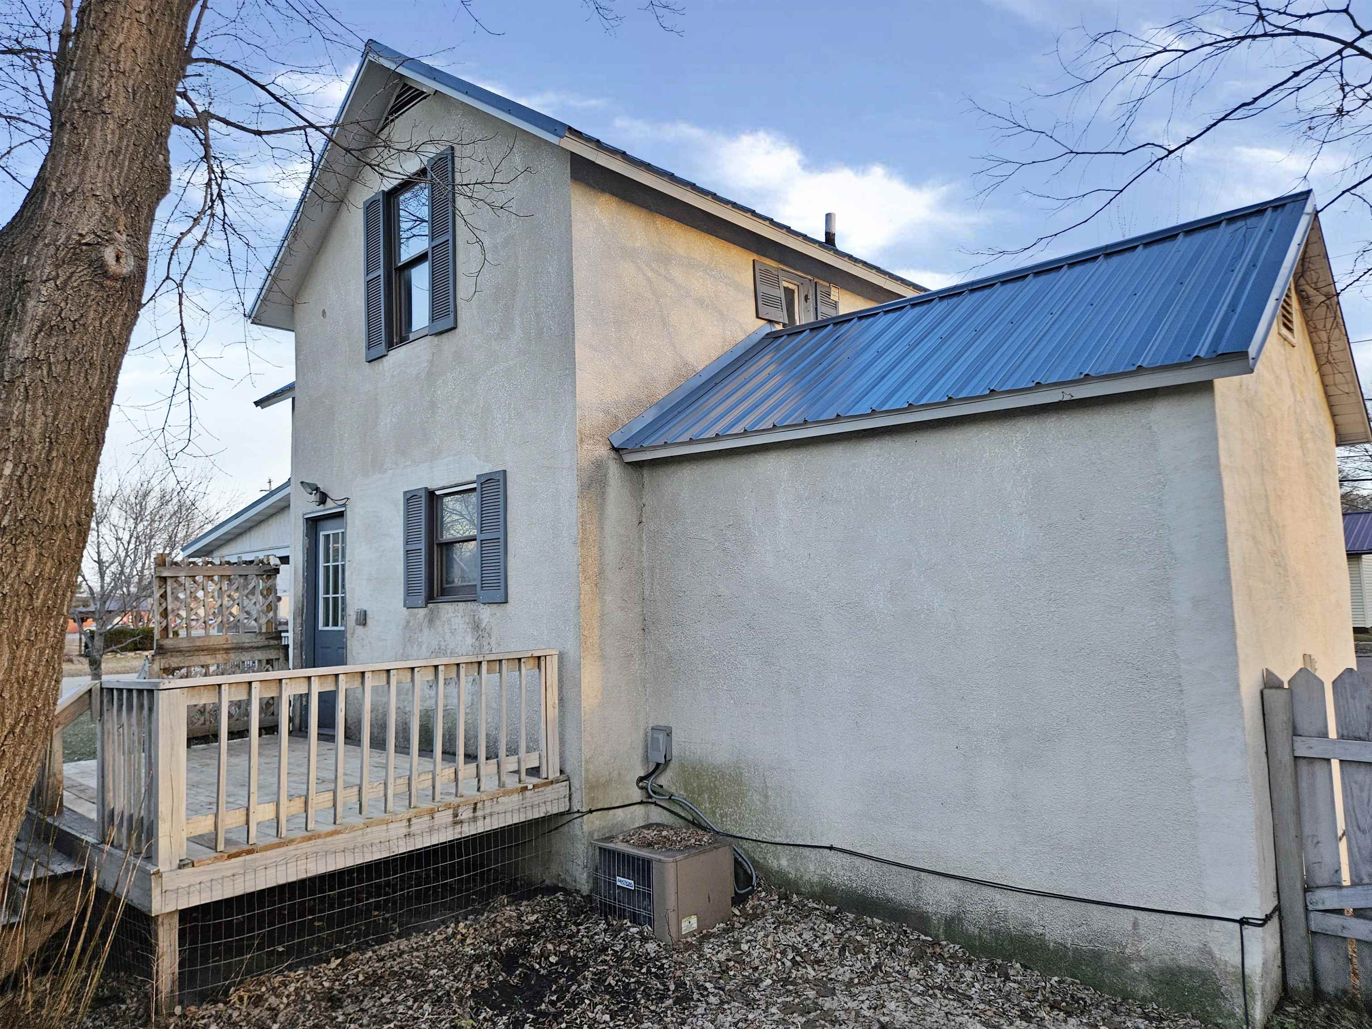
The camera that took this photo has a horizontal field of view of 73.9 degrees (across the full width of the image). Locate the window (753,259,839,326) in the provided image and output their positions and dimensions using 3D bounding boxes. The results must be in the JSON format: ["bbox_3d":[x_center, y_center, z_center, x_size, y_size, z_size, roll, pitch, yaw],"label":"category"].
[{"bbox_3d":[1.069,-1.964,8.554,0.100,0.580,1.370,-6,-7,42],"label":"window"}]

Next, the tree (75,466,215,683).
[{"bbox_3d":[-10.748,1.381,17.665,3.300,4.700,3.300,1,-6,-31],"label":"tree"}]

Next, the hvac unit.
[{"bbox_3d":[-0.136,2.132,5.284,0.652,0.456,0.490,-6,-7,42],"label":"hvac unit"}]

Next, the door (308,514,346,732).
[{"bbox_3d":[-3.368,1.029,8.705,0.860,2.060,0.100,-6,-7,42],"label":"door"}]

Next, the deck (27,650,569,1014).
[{"bbox_3d":[-3.136,1.803,6.601,4.000,1.560,2.600,-6,-7,42],"label":"deck"}]

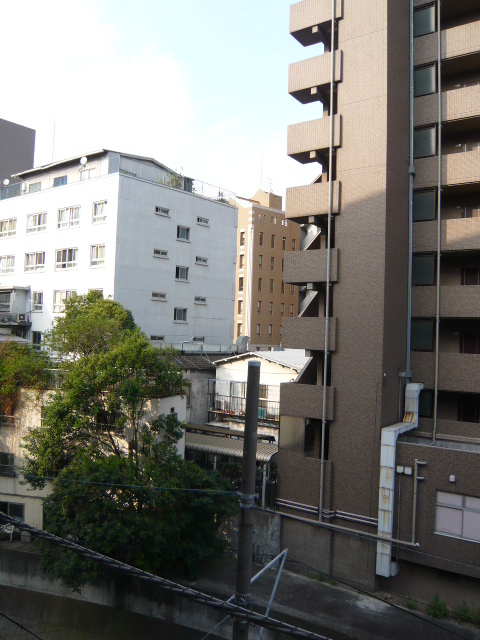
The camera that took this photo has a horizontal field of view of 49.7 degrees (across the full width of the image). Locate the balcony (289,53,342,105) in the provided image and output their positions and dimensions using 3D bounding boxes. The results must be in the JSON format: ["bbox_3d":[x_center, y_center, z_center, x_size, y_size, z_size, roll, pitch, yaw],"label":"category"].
[{"bbox_3d":[3.664,-10.780,23.194,2.537,1.380,1.400,0,-3,34],"label":"balcony"}]

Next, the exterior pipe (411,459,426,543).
[{"bbox_3d":[6.674,6.788,19.319,0.492,3.035,0.170,0,-3,33],"label":"exterior pipe"}]

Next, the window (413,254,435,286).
[{"bbox_3d":[7.994,-2.199,22.580,0.951,1.447,0.120,0,-3,33],"label":"window"}]

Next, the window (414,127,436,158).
[{"bbox_3d":[8.130,-7.809,22.839,0.960,1.325,0.120,0,-3,33],"label":"window"}]

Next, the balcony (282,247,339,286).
[{"bbox_3d":[3.419,-2.250,22.850,2.537,1.380,1.400,0,-3,34],"label":"balcony"}]

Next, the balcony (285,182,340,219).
[{"bbox_3d":[3.415,-5.076,22.640,2.552,1.356,1.200,0,-3,33],"label":"balcony"}]

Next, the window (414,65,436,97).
[{"bbox_3d":[8.181,-10.606,22.980,0.966,1.341,0.120,0,-3,33],"label":"window"}]

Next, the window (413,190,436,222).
[{"bbox_3d":[8.152,-5.105,22.934,1.160,1.550,0.150,0,-3,34],"label":"window"}]

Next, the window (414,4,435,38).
[{"bbox_3d":[8.230,-13.353,23.119,0.973,1.346,0.120,0,-3,33],"label":"window"}]

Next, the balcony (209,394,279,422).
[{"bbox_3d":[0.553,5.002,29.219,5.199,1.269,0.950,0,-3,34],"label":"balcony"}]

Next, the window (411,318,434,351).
[{"bbox_3d":[7.925,0.682,22.446,0.946,1.407,0.120,0,-3,33],"label":"window"}]

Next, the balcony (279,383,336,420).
[{"bbox_3d":[3.222,3.529,22.620,2.537,1.380,1.400,0,-3,34],"label":"balcony"}]

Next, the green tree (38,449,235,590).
[{"bbox_3d":[-4.358,8.401,21.800,7.500,5.500,5.000,0,-3,33],"label":"green tree"}]

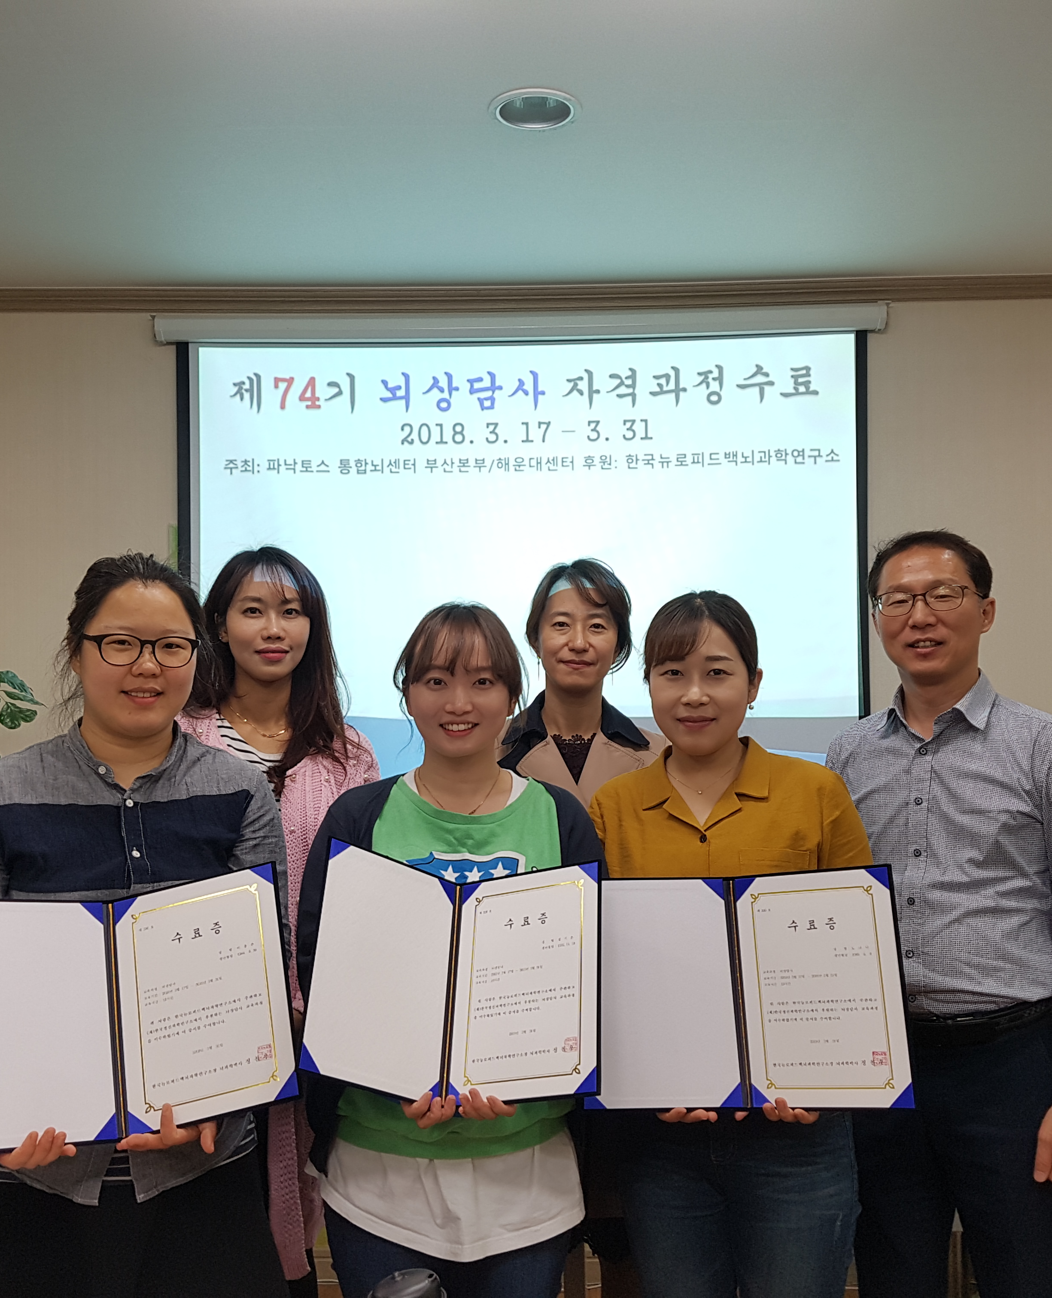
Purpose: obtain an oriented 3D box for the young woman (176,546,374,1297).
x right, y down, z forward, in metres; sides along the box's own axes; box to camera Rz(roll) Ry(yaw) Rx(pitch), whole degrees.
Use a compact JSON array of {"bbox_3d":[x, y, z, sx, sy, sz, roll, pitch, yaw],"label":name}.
[{"bbox_3d":[-0.431,0.673,2.160,0.460,1.680,0.300,0,-1,-5],"label":"young woman"}]

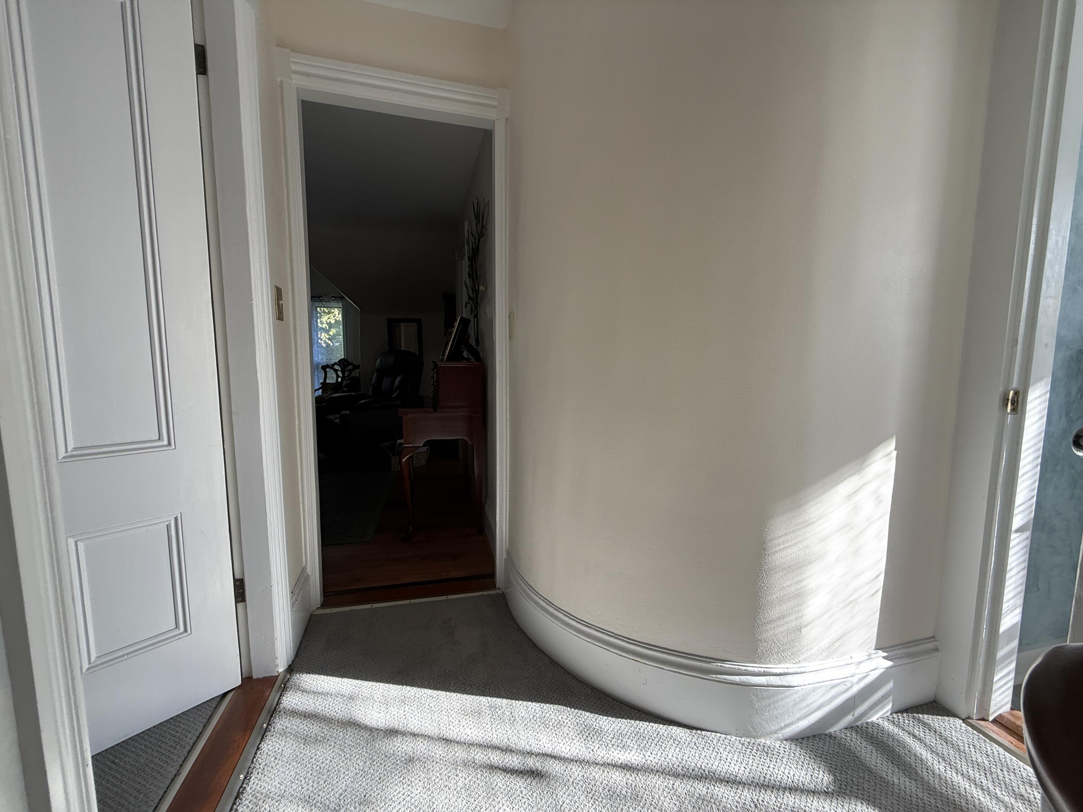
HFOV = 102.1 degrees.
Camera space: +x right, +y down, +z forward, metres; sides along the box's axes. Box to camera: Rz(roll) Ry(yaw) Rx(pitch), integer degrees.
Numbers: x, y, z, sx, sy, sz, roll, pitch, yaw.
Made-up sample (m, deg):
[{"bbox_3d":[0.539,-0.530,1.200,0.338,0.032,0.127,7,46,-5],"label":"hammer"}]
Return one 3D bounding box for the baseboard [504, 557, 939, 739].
[{"bbox_3d":[0.442,0.789,1.474,1.521,0.213,0.429,3,6,24],"label":"baseboard"}]

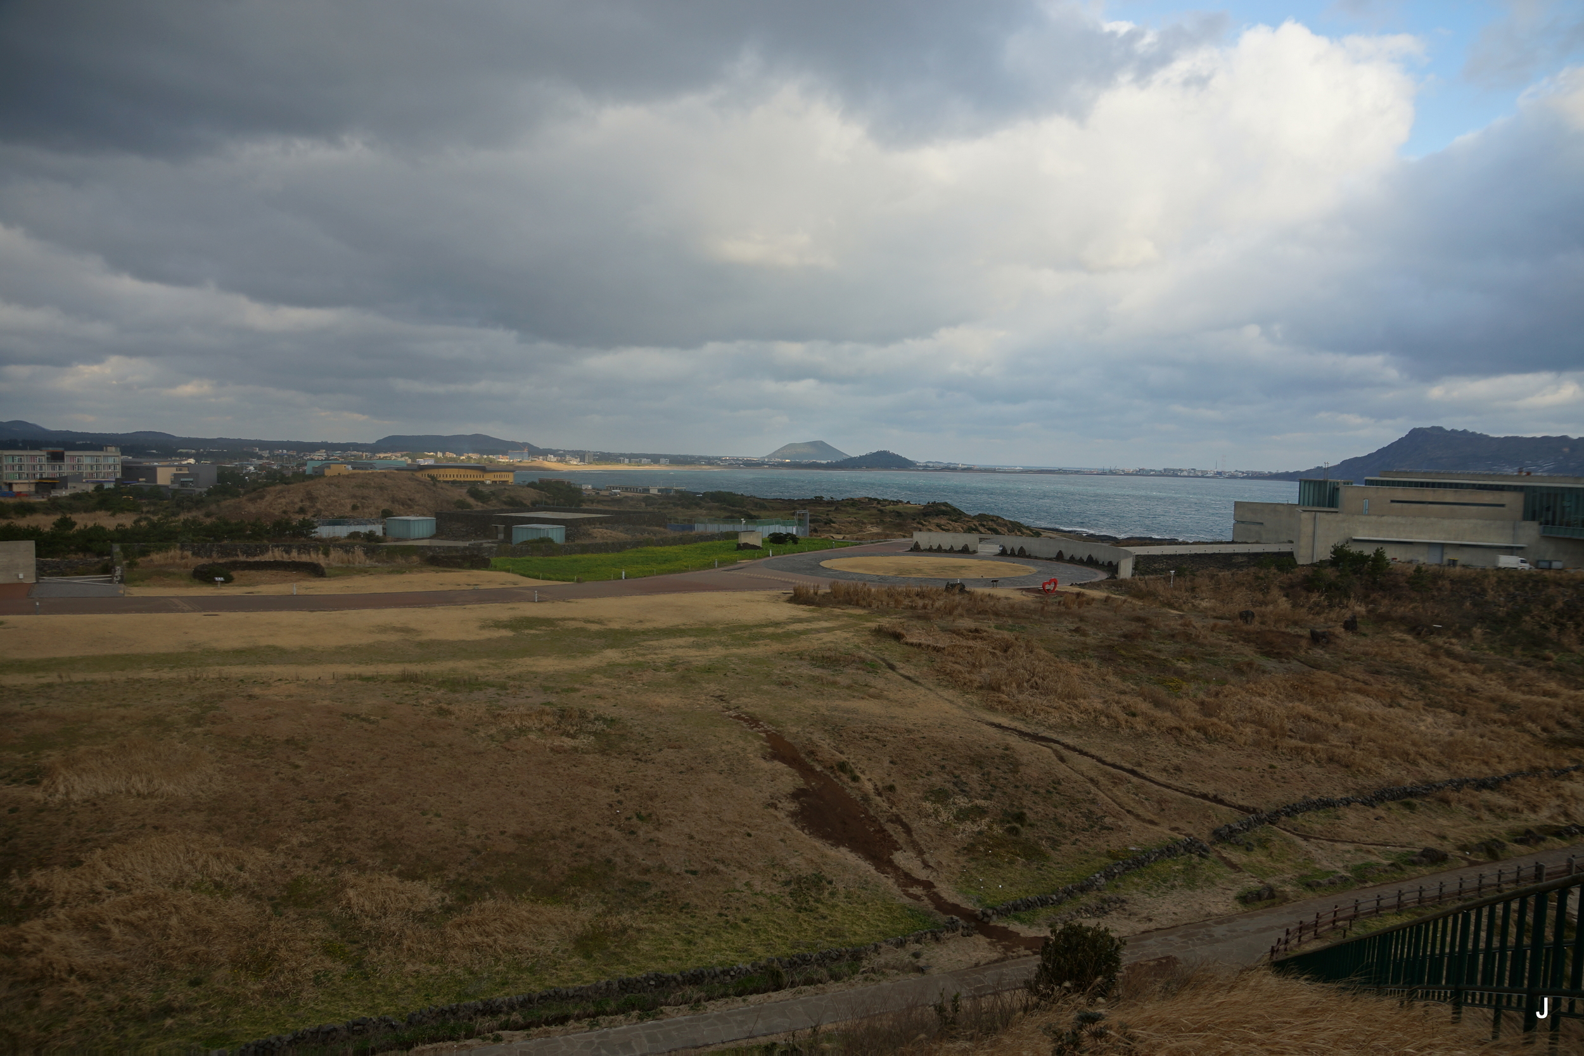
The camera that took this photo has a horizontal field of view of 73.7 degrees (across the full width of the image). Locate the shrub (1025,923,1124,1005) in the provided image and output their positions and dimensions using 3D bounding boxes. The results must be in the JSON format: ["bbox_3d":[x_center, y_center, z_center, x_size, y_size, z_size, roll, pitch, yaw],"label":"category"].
[{"bbox_3d":[4.653,7.142,17.300,1.500,1.300,1.400,2,4,15],"label":"shrub"}]

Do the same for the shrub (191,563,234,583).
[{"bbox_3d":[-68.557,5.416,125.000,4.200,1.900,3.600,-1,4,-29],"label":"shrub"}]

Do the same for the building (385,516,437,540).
[{"bbox_3d":[-72.700,0.000,201.900,6.300,3.600,6.300,3,4,26],"label":"building"}]

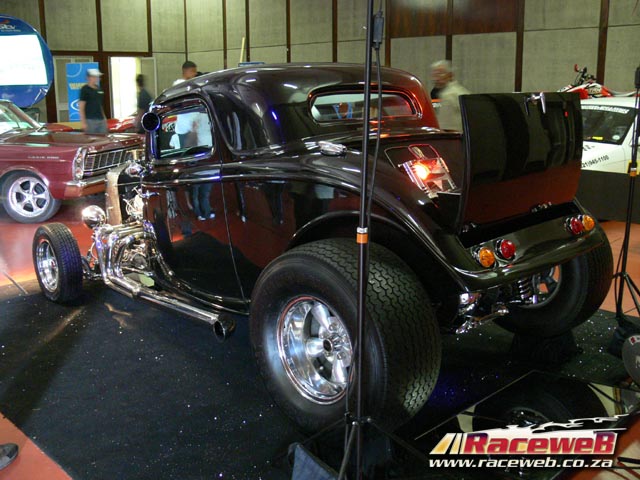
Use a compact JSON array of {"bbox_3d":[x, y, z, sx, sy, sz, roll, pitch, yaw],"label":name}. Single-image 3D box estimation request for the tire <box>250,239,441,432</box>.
[{"bbox_3d":[0.082,0.407,2.613,0.347,0.825,0.825,-12,16,-44],"label":"tire"}]

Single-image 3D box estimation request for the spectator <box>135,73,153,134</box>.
[{"bbox_3d":[-2.772,-1.750,10.380,0.320,1.770,0.480,-4,12,-17],"label":"spectator"}]

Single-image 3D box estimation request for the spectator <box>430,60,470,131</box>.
[{"bbox_3d":[1.300,-0.928,6.576,0.360,1.730,0.500,-6,13,-24],"label":"spectator"}]

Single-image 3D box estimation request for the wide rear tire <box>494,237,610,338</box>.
[{"bbox_3d":[1.262,0.151,3.774,0.347,0.825,0.825,-12,16,-44],"label":"wide rear tire"}]

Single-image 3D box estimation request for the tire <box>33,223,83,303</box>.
[{"bbox_3d":[-1.859,0.159,4.593,0.177,0.556,0.556,-11,16,-42],"label":"tire"}]

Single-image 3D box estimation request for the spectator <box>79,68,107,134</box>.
[{"bbox_3d":[-3.224,-1.553,9.381,0.320,1.780,0.480,4,13,22],"label":"spectator"}]

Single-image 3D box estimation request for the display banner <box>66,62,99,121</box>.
[{"bbox_3d":[-4.246,-2.203,11.804,0.600,2.000,0.080,-1,12,-3],"label":"display banner"}]

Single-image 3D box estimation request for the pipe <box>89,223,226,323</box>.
[{"bbox_3d":[-0.971,0.151,4.165,0.460,0.500,1.500,-12,16,-44],"label":"pipe"}]

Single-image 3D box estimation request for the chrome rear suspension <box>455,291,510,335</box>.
[{"bbox_3d":[0.680,0.307,2.710,0.290,0.180,0.200,-12,18,-42],"label":"chrome rear suspension"}]

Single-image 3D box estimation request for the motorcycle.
[{"bbox_3d":[3.517,-1.514,8.000,2.100,1.220,0.800,4,13,20],"label":"motorcycle"}]

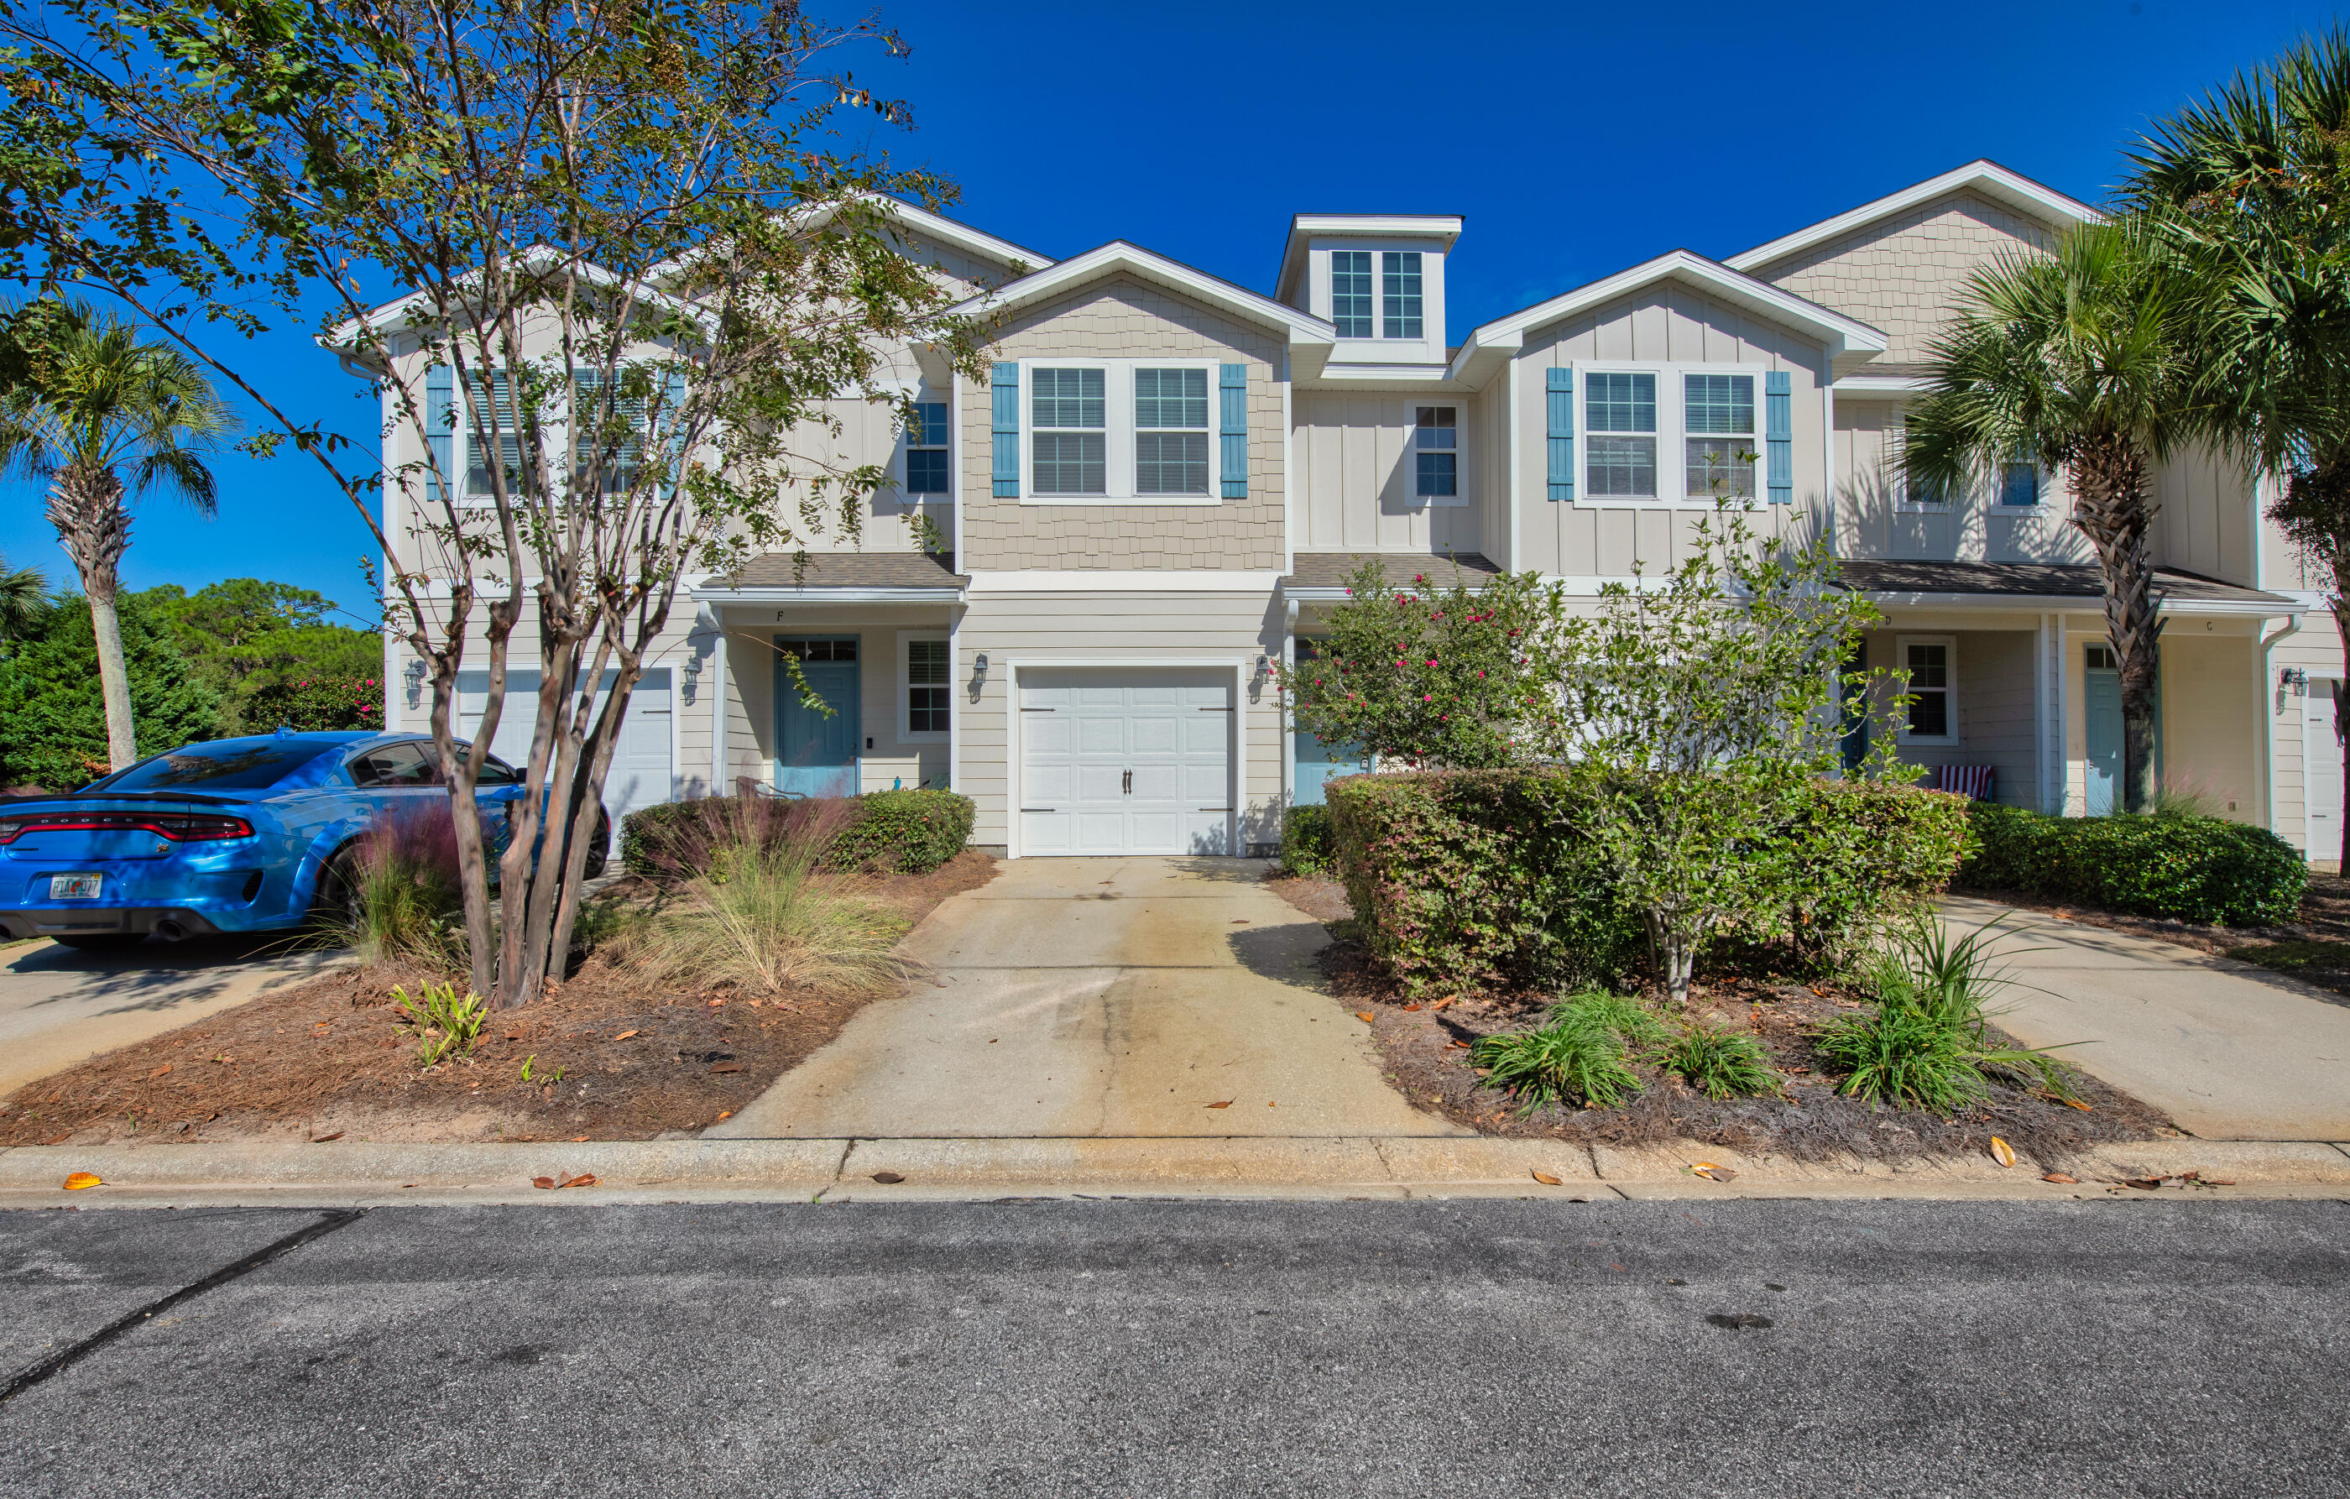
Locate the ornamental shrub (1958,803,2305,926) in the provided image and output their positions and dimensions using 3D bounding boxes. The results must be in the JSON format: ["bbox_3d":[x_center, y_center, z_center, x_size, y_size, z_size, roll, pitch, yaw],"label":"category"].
[{"bbox_3d":[8.020,0.920,9.620,1.400,0.800,2.500,0,0,-33],"label":"ornamental shrub"}]

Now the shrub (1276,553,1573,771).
[{"bbox_3d":[2.230,-0.210,10.200,2.500,2.950,2.300,0,0,0],"label":"shrub"}]

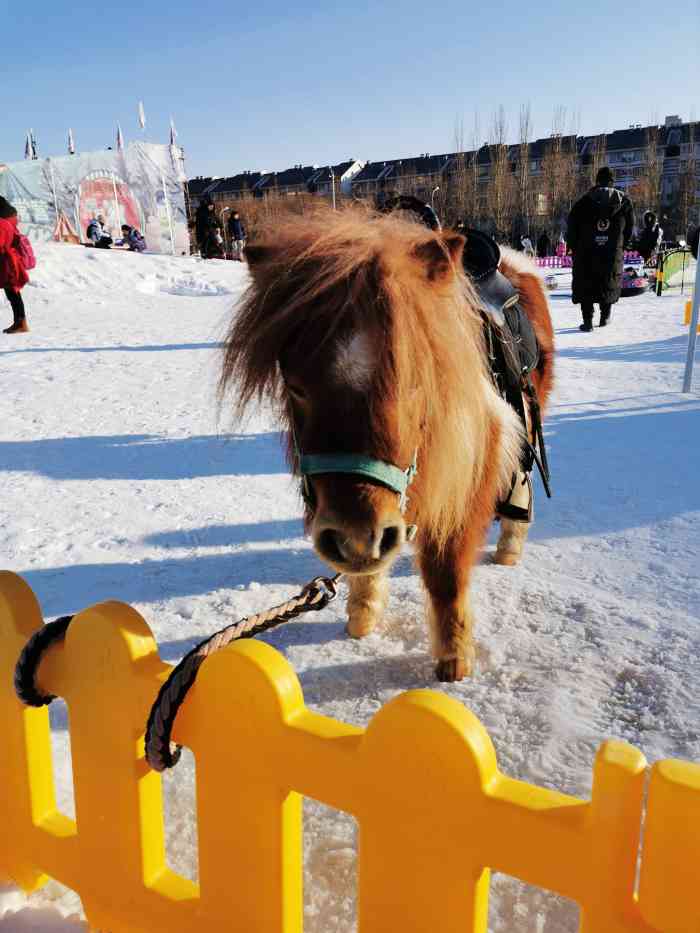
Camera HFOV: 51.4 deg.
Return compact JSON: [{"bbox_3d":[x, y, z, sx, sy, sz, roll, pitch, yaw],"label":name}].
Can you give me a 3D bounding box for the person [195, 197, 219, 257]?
[{"bbox_3d":[-4.284,-7.155,21.730,0.420,1.700,0.600,15,23,43],"label":"person"}]

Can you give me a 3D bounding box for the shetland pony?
[{"bbox_3d":[0.233,-0.086,1.891,0.500,1.060,1.360,6,18,22],"label":"shetland pony"}]

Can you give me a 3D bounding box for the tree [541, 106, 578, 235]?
[{"bbox_3d":[18.775,-25.715,65.498,3.550,12.480,3.550,-1,17,0],"label":"tree"}]

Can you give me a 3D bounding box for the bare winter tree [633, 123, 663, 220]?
[{"bbox_3d":[26.836,-25.215,65.708,2.610,11.020,2.610,-1,17,0],"label":"bare winter tree"}]

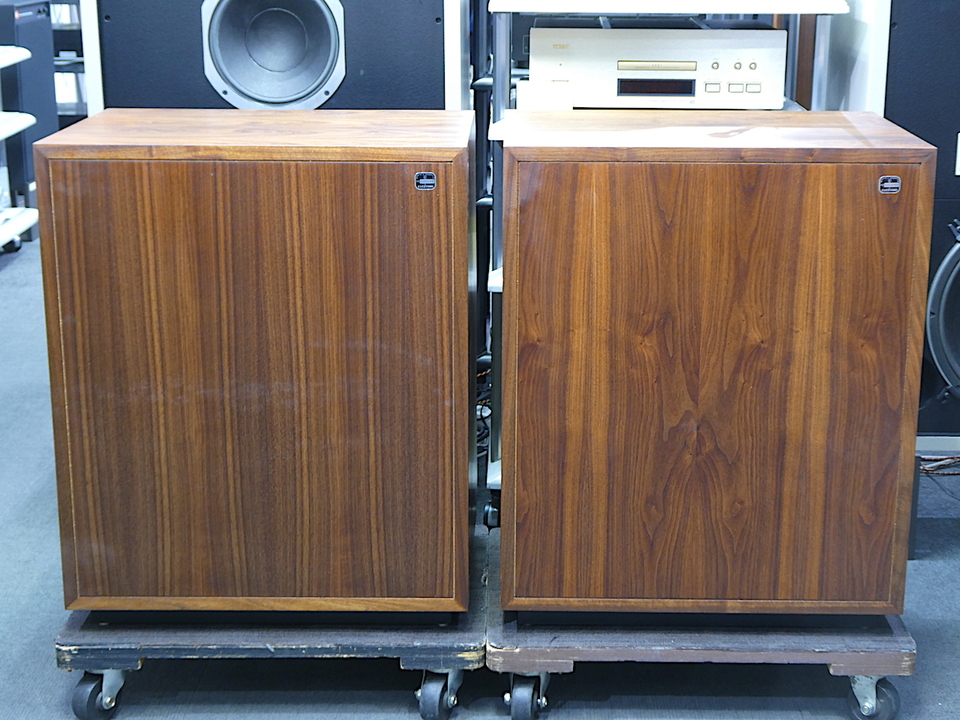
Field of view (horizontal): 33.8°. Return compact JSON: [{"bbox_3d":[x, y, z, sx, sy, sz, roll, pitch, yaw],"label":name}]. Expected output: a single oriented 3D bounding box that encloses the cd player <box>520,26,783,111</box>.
[{"bbox_3d":[0.319,-0.548,2.924,0.443,0.148,0.350,1,16,3],"label":"cd player"}]

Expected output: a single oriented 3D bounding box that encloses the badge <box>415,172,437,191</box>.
[{"bbox_3d":[-0.069,-0.228,2.015,0.028,0.023,0.003,0,16,1],"label":"badge"}]

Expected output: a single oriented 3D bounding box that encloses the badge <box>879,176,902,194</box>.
[{"bbox_3d":[0.524,-0.223,2.020,0.028,0.023,0.003,0,16,1],"label":"badge"}]

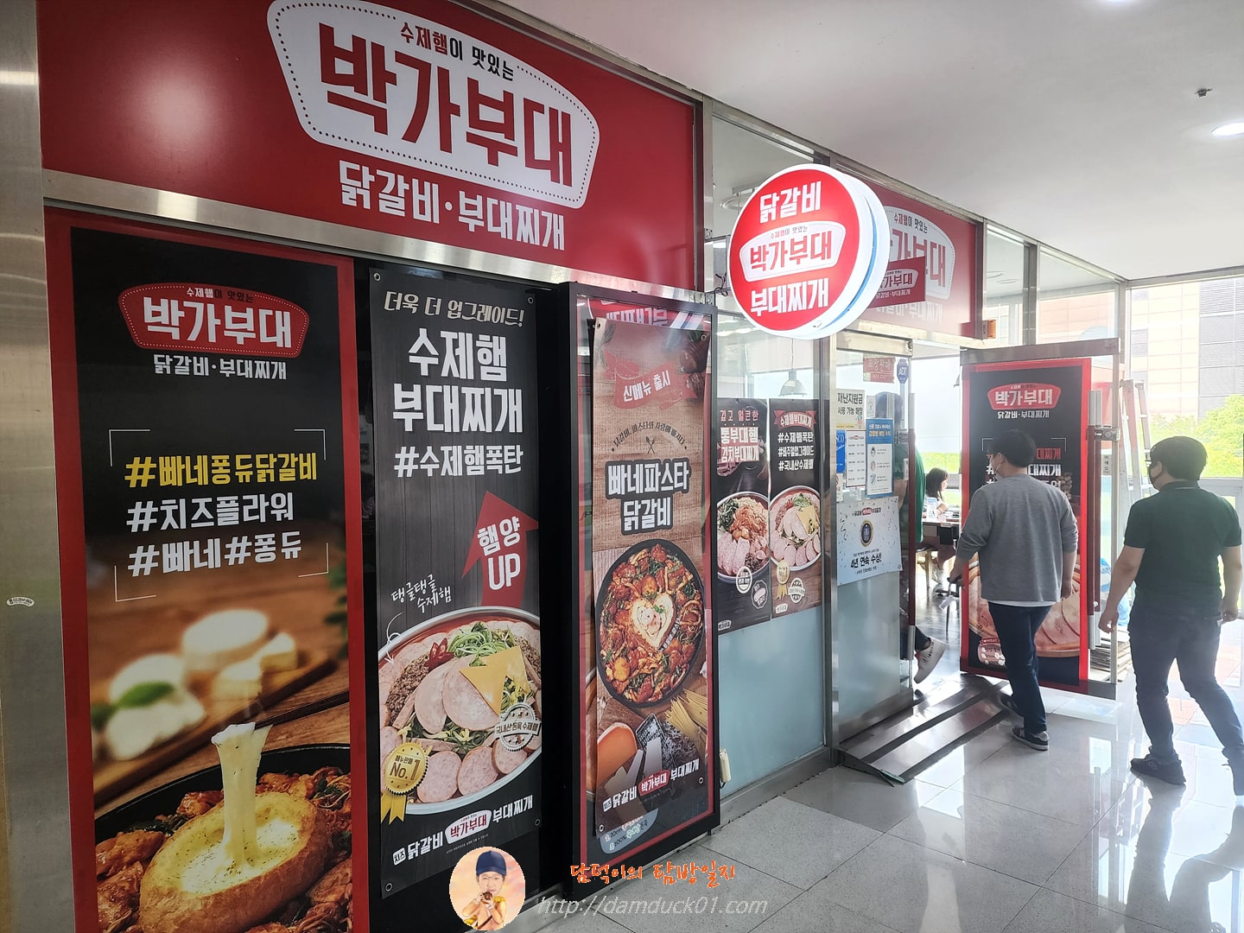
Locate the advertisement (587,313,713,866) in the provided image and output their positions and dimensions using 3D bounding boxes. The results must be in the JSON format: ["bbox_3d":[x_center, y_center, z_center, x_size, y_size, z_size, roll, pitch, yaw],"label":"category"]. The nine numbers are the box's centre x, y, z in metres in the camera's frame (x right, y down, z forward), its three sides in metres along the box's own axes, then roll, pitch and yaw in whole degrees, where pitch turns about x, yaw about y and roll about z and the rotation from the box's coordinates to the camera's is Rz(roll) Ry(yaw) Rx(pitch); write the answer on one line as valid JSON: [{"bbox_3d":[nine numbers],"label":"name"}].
[{"bbox_3d":[0.129,0.399,3.073,0.030,1.840,0.640,1,3,45],"label":"advertisement"}]

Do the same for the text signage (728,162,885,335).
[{"bbox_3d":[0.686,-0.796,3.100,0.620,0.620,0.180,1,3,45],"label":"text signage"}]

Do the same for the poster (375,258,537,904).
[{"bbox_3d":[-0.486,0.336,2.549,0.020,1.790,0.595,1,3,45],"label":"poster"}]

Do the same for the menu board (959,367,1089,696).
[{"bbox_3d":[2.493,0.348,5.110,0.720,1.950,0.030,1,3,41],"label":"menu board"}]

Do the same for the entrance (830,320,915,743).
[{"bbox_3d":[1.370,0.352,4.445,0.050,2.080,0.860,1,3,45],"label":"entrance"}]

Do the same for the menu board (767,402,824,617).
[{"bbox_3d":[0.831,0.187,3.917,0.020,1.000,0.435,1,3,45],"label":"menu board"}]

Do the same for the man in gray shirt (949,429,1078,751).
[{"bbox_3d":[2.136,0.641,4.502,0.570,1.660,0.460,-1,2,-5],"label":"man in gray shirt"}]

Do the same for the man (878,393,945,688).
[{"bbox_3d":[1.768,0.446,5.176,0.480,1.800,0.560,-3,3,-41],"label":"man"}]

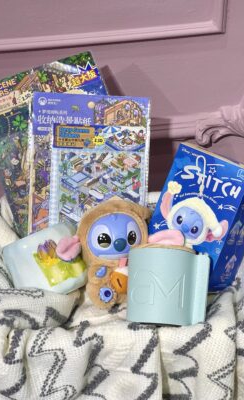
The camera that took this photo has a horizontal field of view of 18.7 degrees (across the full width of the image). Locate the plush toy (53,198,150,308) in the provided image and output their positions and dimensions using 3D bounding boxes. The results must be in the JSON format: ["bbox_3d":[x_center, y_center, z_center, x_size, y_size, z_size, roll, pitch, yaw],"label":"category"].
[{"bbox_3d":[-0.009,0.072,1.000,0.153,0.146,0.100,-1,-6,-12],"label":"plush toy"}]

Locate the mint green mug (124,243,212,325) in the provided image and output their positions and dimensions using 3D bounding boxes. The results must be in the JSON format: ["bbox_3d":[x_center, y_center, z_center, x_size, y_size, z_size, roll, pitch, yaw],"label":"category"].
[{"bbox_3d":[0.059,0.109,0.941,0.103,0.099,0.084,5,-8,-7],"label":"mint green mug"}]

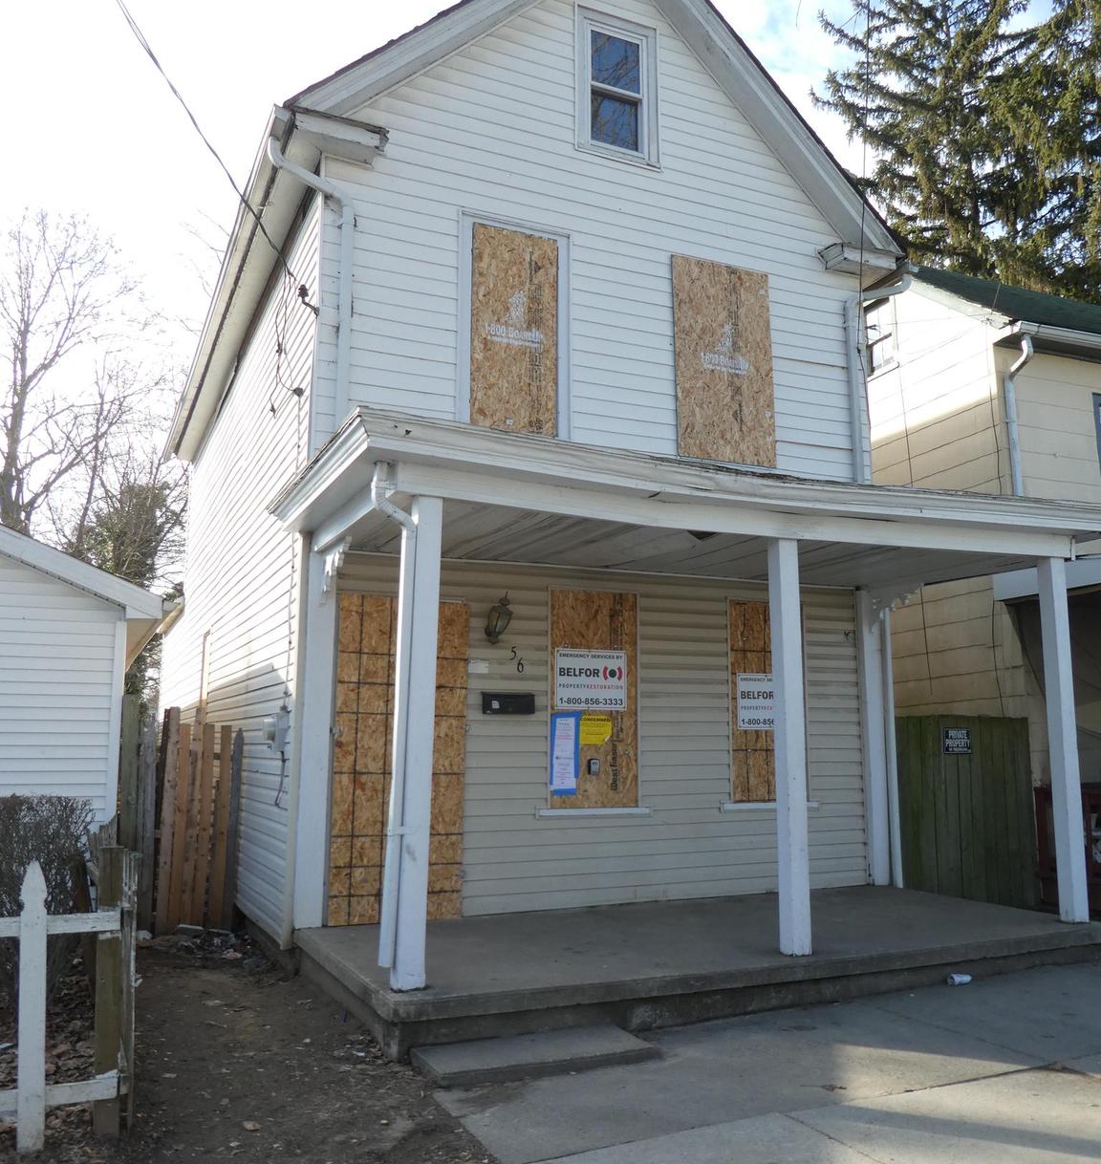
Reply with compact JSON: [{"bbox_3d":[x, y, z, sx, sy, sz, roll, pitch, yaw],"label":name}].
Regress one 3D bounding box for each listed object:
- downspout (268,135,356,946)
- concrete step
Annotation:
[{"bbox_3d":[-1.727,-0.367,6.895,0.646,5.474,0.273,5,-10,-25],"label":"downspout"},{"bbox_3d":[-0.075,2.261,4.868,1.091,0.071,0.444,5,-10,-25],"label":"concrete step"}]

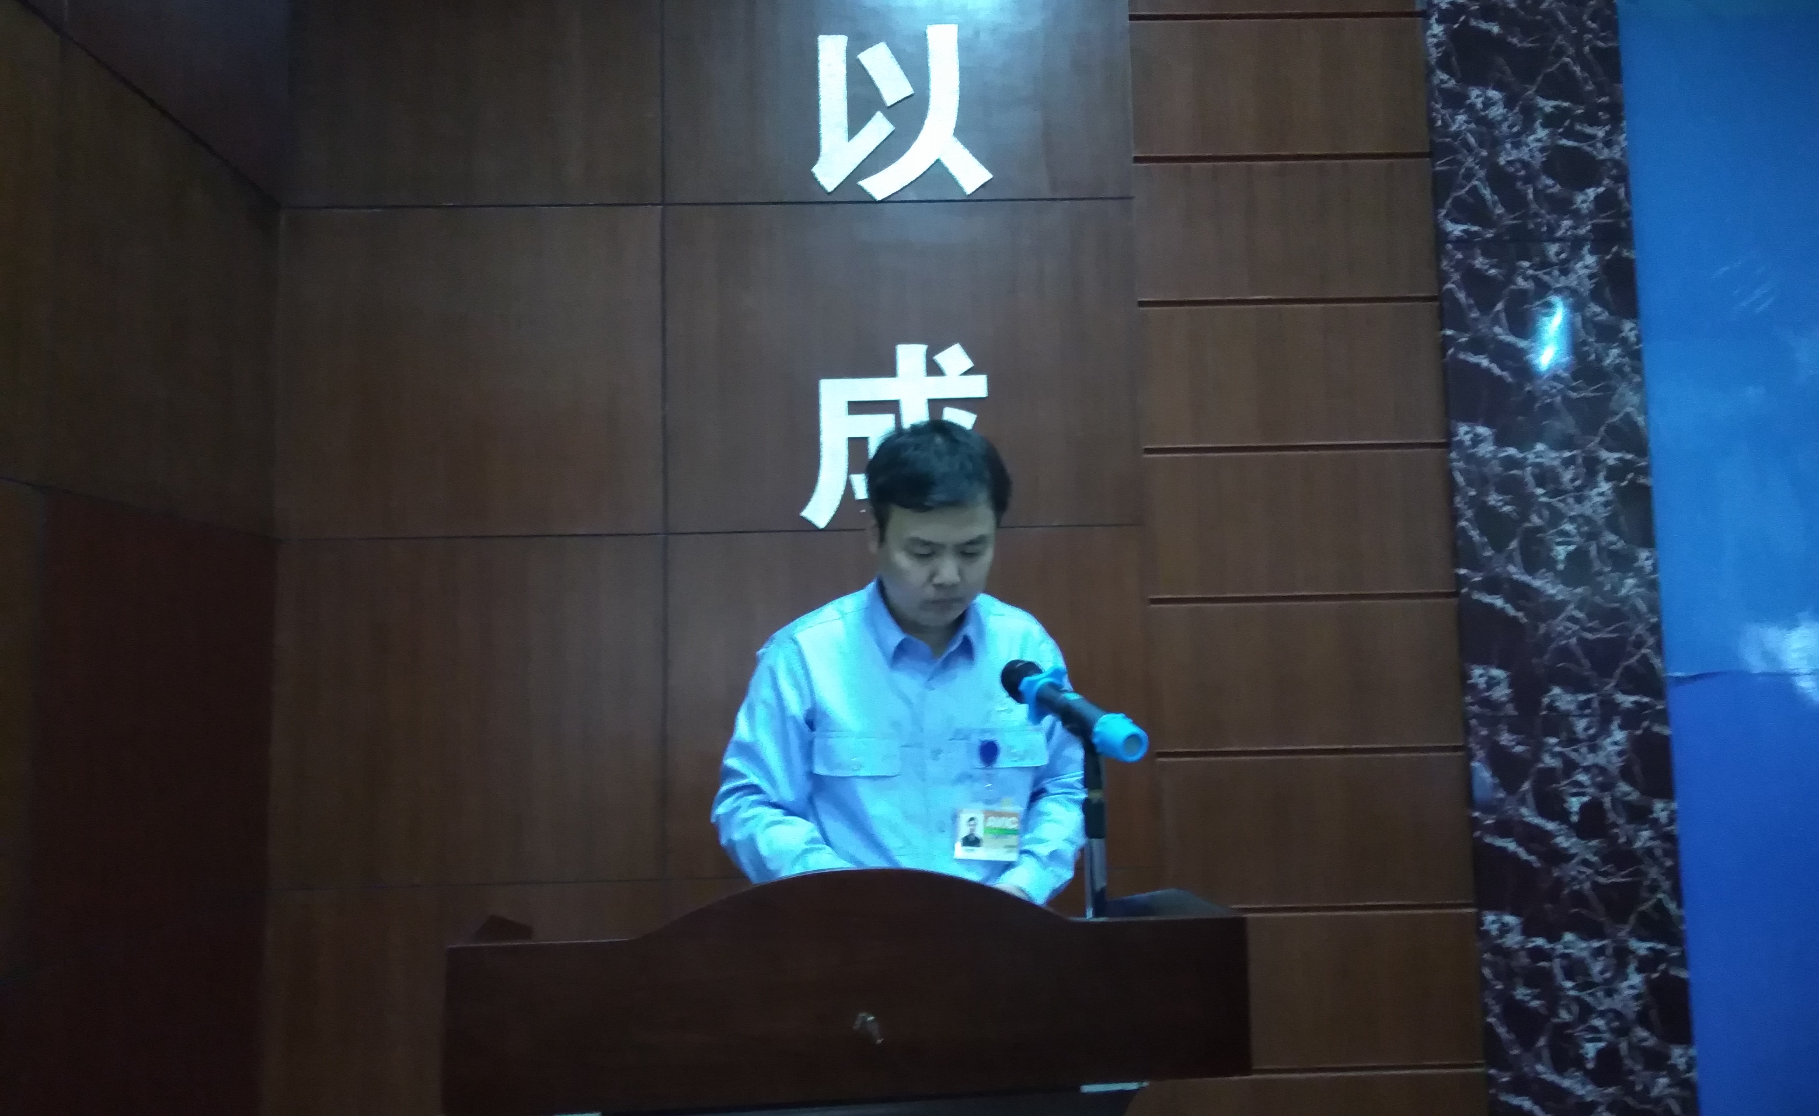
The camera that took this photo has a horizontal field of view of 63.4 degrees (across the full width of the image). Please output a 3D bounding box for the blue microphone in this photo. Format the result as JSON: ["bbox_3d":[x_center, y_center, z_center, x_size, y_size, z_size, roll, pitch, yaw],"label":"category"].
[{"bbox_3d":[0.169,0.160,1.585,0.070,0.070,0.240,3,13,-33],"label":"blue microphone"}]

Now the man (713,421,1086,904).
[{"bbox_3d":[-0.033,0.655,1.814,0.500,1.680,0.440,0,-6,-13],"label":"man"}]

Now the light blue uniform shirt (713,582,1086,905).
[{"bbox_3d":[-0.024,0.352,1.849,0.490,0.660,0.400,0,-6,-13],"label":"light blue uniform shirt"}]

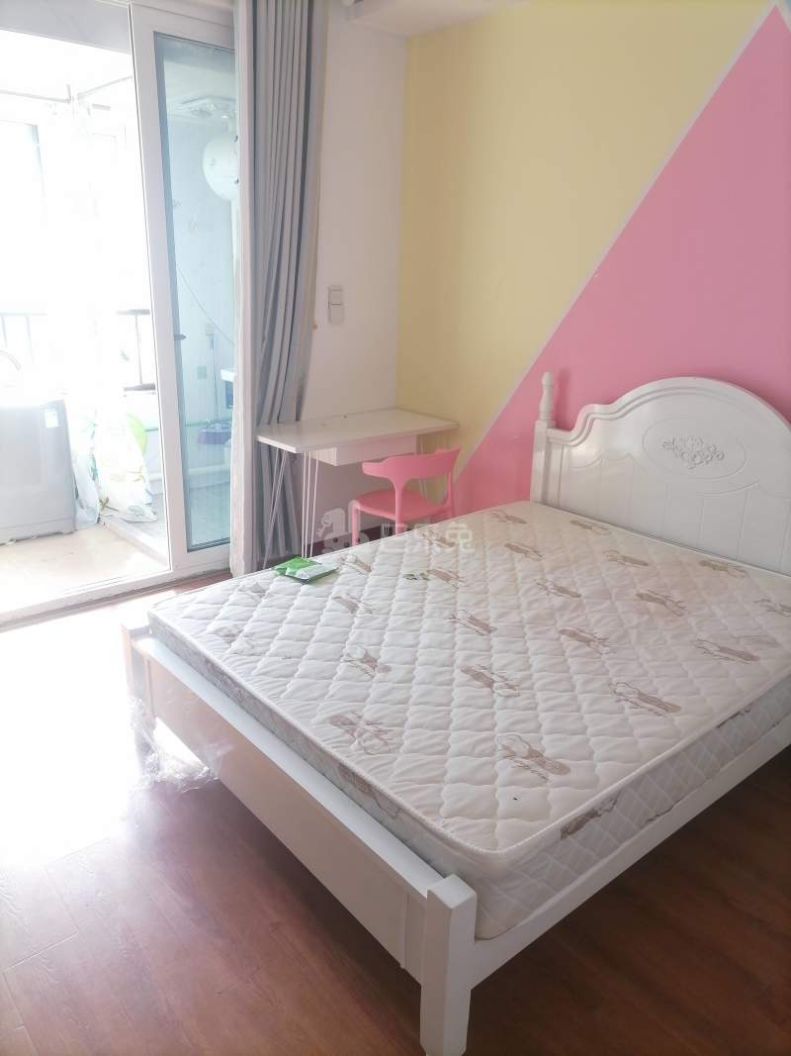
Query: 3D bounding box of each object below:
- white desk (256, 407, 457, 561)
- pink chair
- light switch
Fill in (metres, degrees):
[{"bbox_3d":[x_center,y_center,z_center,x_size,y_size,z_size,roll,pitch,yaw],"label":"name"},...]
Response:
[{"bbox_3d":[-0.225,-0.167,4.244,1.005,0.720,0.504,-14,24,-38],"label":"white desk"},{"bbox_3d":[0.033,-0.033,3.834,0.500,0.735,0.475,-15,25,-41],"label":"pink chair"},{"bbox_3d":[-0.303,-1.149,4.237,0.090,0.184,0.013,-14,25,-38],"label":"light switch"}]

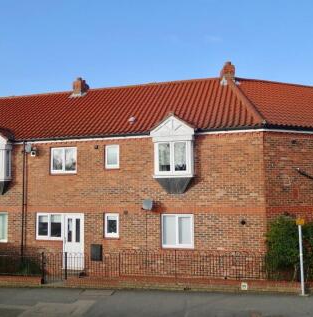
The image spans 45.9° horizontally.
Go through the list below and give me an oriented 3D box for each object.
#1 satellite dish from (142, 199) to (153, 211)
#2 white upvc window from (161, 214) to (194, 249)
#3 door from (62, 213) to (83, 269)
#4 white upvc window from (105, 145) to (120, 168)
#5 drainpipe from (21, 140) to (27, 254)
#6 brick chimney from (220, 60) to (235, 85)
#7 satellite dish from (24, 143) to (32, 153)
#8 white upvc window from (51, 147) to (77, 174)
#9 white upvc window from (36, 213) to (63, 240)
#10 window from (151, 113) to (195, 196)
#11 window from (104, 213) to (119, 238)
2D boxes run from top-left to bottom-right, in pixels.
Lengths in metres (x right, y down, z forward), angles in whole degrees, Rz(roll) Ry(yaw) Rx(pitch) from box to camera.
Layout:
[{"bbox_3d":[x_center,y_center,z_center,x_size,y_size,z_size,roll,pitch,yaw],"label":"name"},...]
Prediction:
[{"bbox_3d":[-0.314,1.603,12.876,0.420,0.420,0.270,-4,-7,36],"label":"satellite dish"},{"bbox_3d":[0.764,2.542,12.864,1.163,1.186,0.100,-2,-5,16],"label":"white upvc window"},{"bbox_3d":[-3.129,3.136,14.000,0.891,2.085,0.100,-2,-6,17],"label":"door"},{"bbox_3d":[-1.647,-0.046,13.853,0.577,0.905,0.100,-2,-6,17],"label":"white upvc window"},{"bbox_3d":[-5.223,1.794,14.500,0.080,4.980,0.090,-2,-5,16],"label":"drainpipe"},{"bbox_3d":[3.213,-3.844,16.605,0.600,1.076,0.600,-2,-6,17],"label":"brick chimney"},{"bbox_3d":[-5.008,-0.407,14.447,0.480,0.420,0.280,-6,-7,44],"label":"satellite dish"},{"bbox_3d":[-3.550,0.084,14.319,1.143,1.033,0.100,-2,-5,16],"label":"white upvc window"},{"bbox_3d":[-4.092,2.625,14.248,1.181,1.037,0.100,-2,-5,16],"label":"white upvc window"},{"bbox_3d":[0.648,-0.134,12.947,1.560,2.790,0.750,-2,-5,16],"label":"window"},{"bbox_3d":[-1.635,2.493,13.604,0.587,0.890,0.100,-2,-6,17],"label":"window"}]

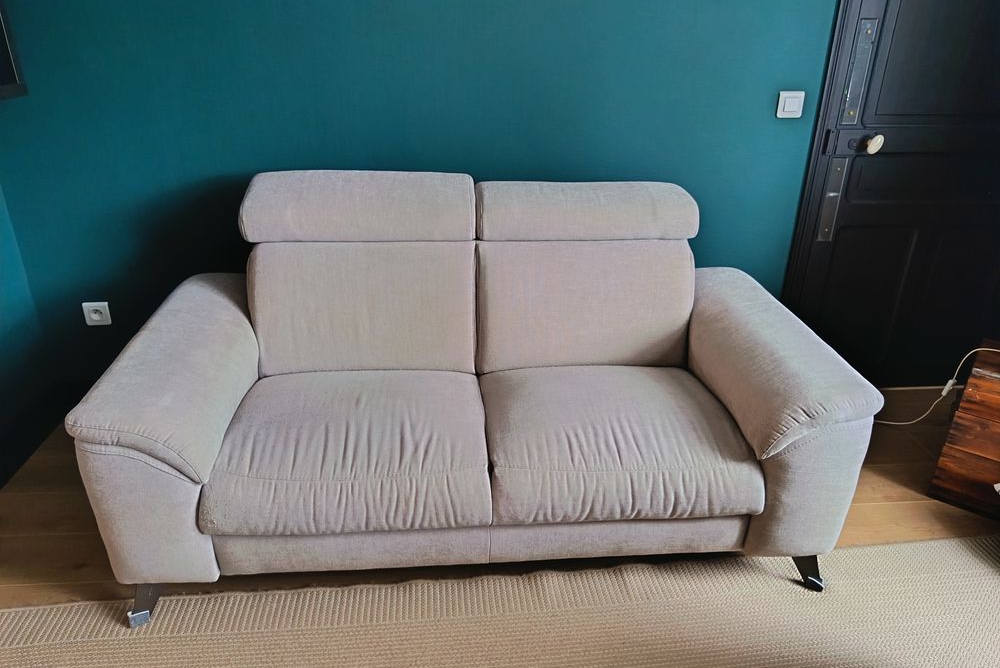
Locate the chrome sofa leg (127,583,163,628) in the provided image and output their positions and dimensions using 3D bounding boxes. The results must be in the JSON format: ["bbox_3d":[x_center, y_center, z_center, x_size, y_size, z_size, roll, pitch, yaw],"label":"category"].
[{"bbox_3d":[-0.816,0.607,1.606,0.072,0.134,0.070,-1,23,-5],"label":"chrome sofa leg"}]

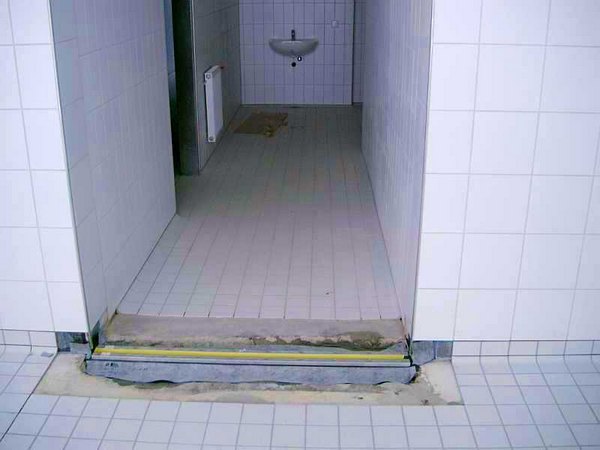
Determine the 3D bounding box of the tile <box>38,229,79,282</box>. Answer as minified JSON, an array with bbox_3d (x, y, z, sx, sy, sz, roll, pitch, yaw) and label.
[{"bbox_3d":[-0.977,0.122,2.618,0.152,0.243,0.010,1,21,2],"label":"tile"}]

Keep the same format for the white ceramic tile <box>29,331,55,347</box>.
[{"bbox_3d":[-1.106,0.492,2.765,0.116,0.073,0.010,1,21,2],"label":"white ceramic tile"}]

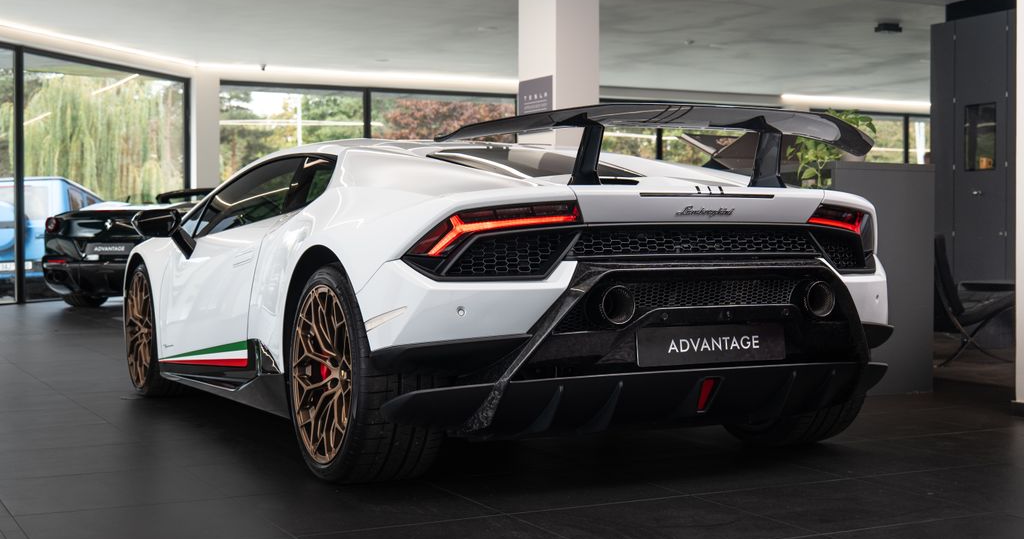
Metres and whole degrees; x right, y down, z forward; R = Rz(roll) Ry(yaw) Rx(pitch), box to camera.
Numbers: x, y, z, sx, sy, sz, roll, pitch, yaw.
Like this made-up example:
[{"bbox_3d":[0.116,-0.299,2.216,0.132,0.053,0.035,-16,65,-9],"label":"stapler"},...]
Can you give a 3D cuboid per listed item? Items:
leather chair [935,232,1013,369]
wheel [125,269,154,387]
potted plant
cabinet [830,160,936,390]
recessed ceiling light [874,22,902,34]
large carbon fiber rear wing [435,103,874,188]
[{"bbox_3d":[2.760,0.193,8.379,0.770,0.800,0.750,0,1,-28],"label":"leather chair"},{"bbox_3d":[-1.706,0.291,6.244,0.220,0.550,0.550,0,1,-28],"label":"wheel"},{"bbox_3d":[1.690,-0.627,6.750,0.420,0.500,0.380,0,1,-28],"label":"potted plant"},{"bbox_3d":[1.749,0.045,6.577,0.697,1.158,0.450,0,1,-28],"label":"cabinet"},{"bbox_3d":[3.824,-2.447,13.000,0.180,0.090,0.180,0,1,-28],"label":"recessed ceiling light"},{"bbox_3d":[0.487,-0.375,4.007,1.634,0.249,0.406,0,1,-28],"label":"large carbon fiber rear wing"}]

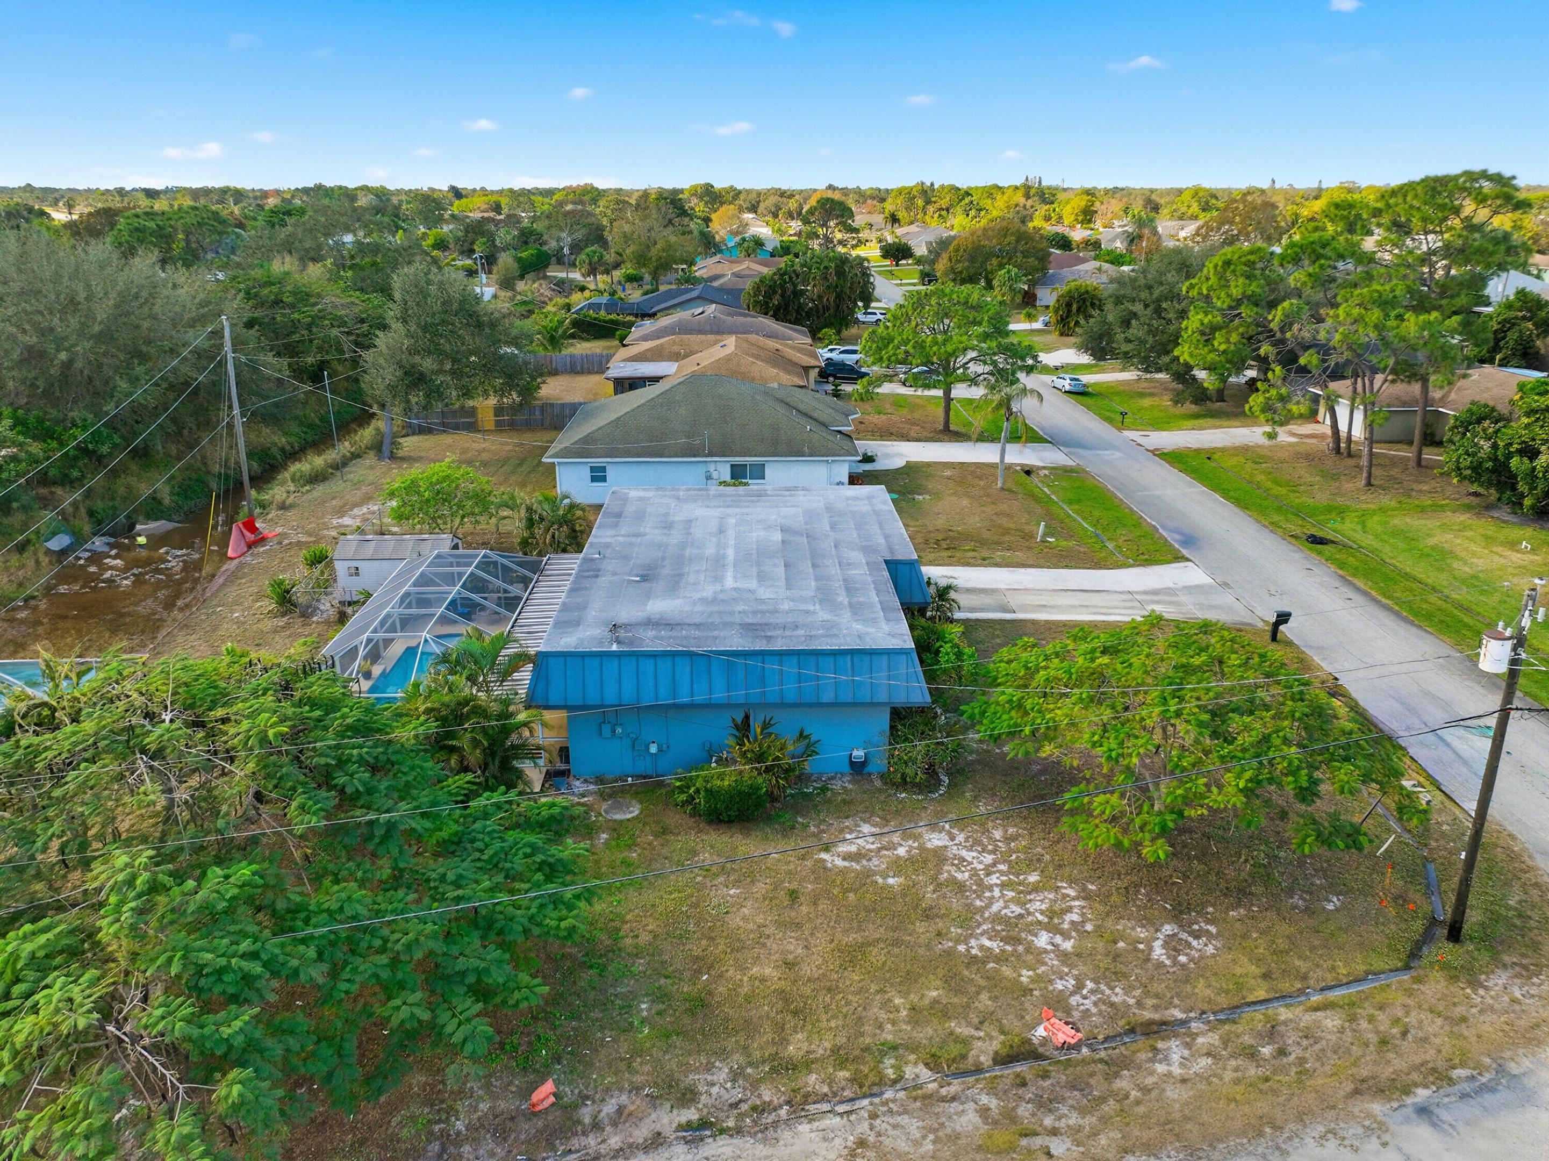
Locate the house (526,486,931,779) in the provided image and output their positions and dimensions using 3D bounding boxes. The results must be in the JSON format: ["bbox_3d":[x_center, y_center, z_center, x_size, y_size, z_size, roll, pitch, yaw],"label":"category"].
[{"bbox_3d":[-0.858,0.962,38.221,12.340,4.260,17.780,0,20,-1],"label":"house"}]

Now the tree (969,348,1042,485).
[{"bbox_3d":[13.242,-9.034,59.962,4.091,8.048,3.923,0,20,0],"label":"tree"}]

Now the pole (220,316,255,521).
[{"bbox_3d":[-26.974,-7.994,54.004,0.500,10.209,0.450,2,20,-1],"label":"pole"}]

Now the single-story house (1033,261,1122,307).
[{"bbox_3d":[44.924,-43.371,155.750,17.600,5.500,16.500,0,20,0],"label":"single-story house"}]

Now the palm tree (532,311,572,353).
[{"bbox_3d":[-20.413,-22.758,100.820,4.200,5.050,4.200,0,20,0],"label":"palm tree"}]

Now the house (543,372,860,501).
[{"bbox_3d":[-3.371,-9.168,63.394,17.850,5.600,15.100,0,20,0],"label":"house"}]

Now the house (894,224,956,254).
[{"bbox_3d":[39.933,-82.669,261.125,16.800,5.900,18.500,0,20,0],"label":"house"}]

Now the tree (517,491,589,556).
[{"bbox_3d":[-10.273,-2.572,49.388,3.321,3.201,2.923,0,20,0],"label":"tree"}]

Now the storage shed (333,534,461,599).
[{"bbox_3d":[-15.534,-0.523,44.686,4.500,2.400,2.400,0,20,0],"label":"storage shed"}]

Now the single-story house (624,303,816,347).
[{"bbox_3d":[-5.108,-24.570,106.357,17.100,4.600,19.000,0,20,0],"label":"single-story house"}]

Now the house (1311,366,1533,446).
[{"bbox_3d":[45.114,-10.660,68.423,15.100,4.900,16.000,0,20,0],"label":"house"}]

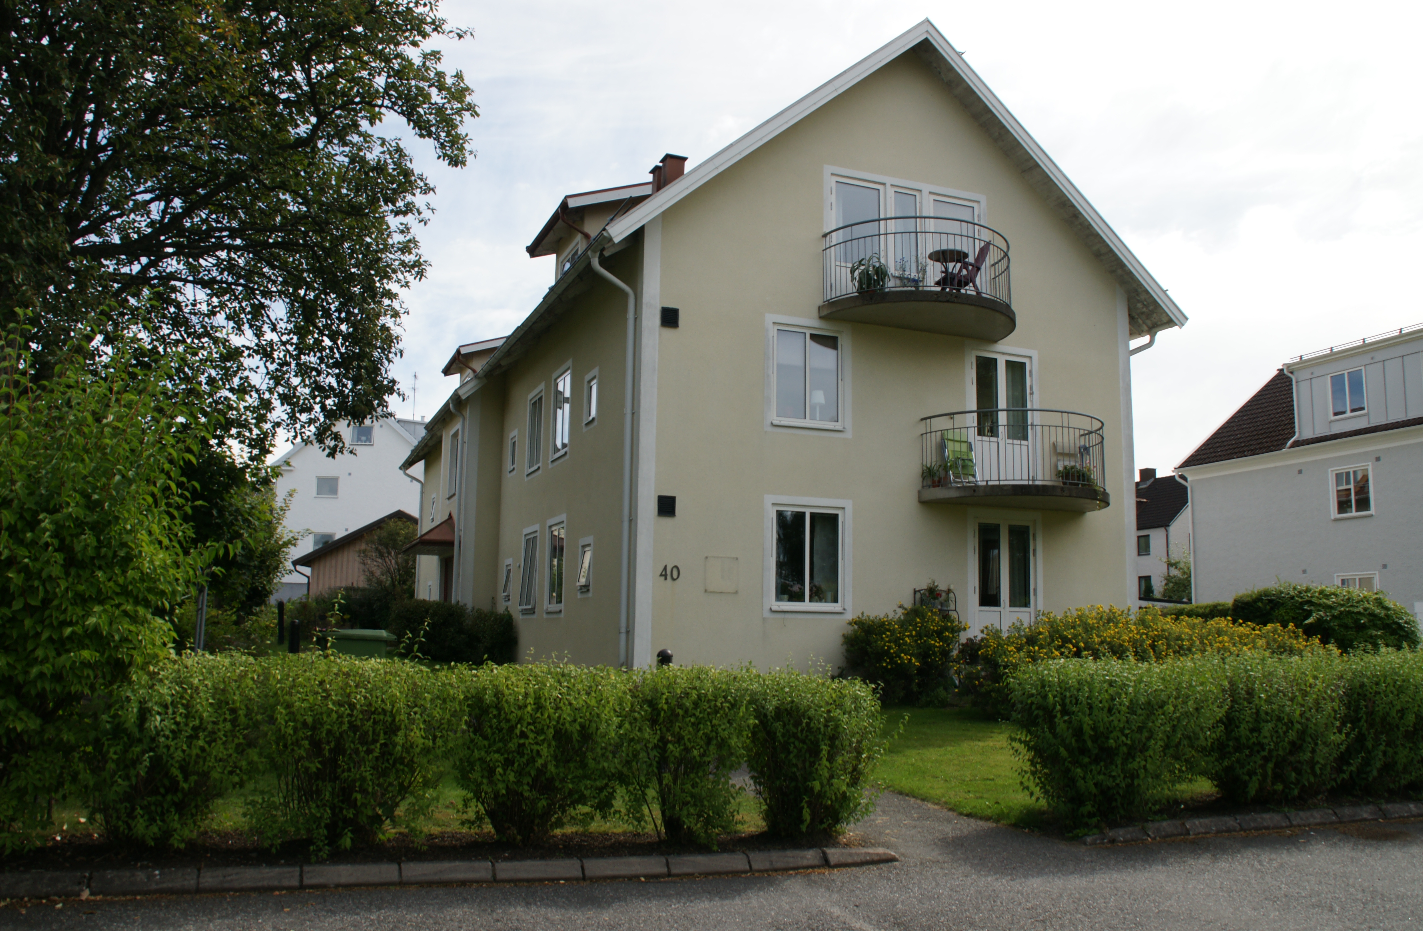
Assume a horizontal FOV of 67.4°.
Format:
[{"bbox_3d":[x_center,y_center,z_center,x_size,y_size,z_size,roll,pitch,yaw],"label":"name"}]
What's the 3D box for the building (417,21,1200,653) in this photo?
[{"bbox_3d":[-1.558,-0.232,27.923,11.020,10.800,26.000,4,-9,-21],"label":"building"}]

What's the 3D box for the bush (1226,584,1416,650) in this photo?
[{"bbox_3d":[11.197,3.090,19.445,2.900,1.866,2.000,2,-9,-5],"label":"bush"}]

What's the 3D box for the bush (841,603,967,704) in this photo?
[{"bbox_3d":[2.812,2.741,15.684,1.600,1.450,1.250,4,-9,-21],"label":"bush"}]

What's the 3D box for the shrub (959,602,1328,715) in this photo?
[{"bbox_3d":[6.402,2.888,16.231,5.600,1.450,1.500,4,-9,-21],"label":"shrub"}]

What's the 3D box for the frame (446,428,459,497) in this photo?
[{"bbox_3d":[-6.581,-0.128,27.401,0.180,1.950,2.000,4,-9,-21],"label":"frame"}]

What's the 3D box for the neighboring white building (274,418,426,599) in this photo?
[{"bbox_3d":[-16.106,2.870,59.643,9.336,10.235,14.000,0,-9,6],"label":"neighboring white building"}]

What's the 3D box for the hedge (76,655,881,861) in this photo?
[{"bbox_3d":[-1.454,1.907,7.180,5.239,1.170,0.950,2,-9,-8],"label":"hedge"}]

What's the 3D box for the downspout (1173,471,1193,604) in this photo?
[{"bbox_3d":[14.828,3.050,33.231,0.600,5.870,0.130,4,-9,-21],"label":"downspout"}]

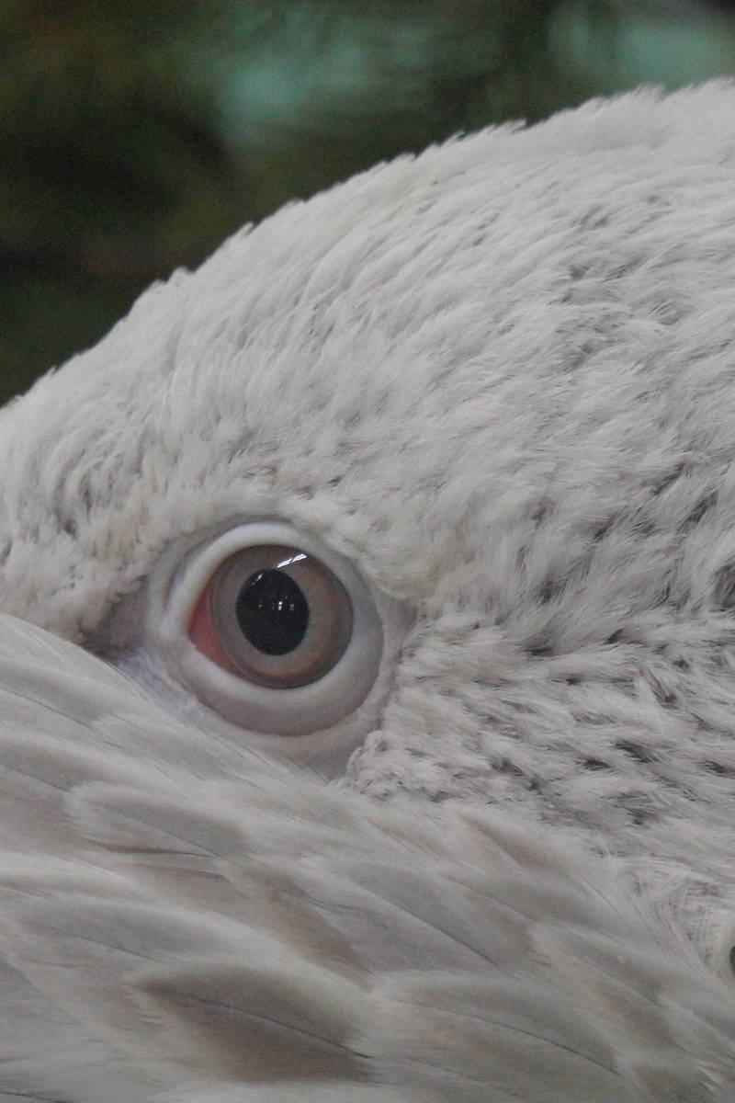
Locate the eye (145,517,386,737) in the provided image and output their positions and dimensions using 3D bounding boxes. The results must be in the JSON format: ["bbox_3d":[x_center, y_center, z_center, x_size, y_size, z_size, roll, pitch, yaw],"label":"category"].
[{"bbox_3d":[-0.010,0.008,0.900,0.022,0.021,0.015,1,3,12],"label":"eye"}]

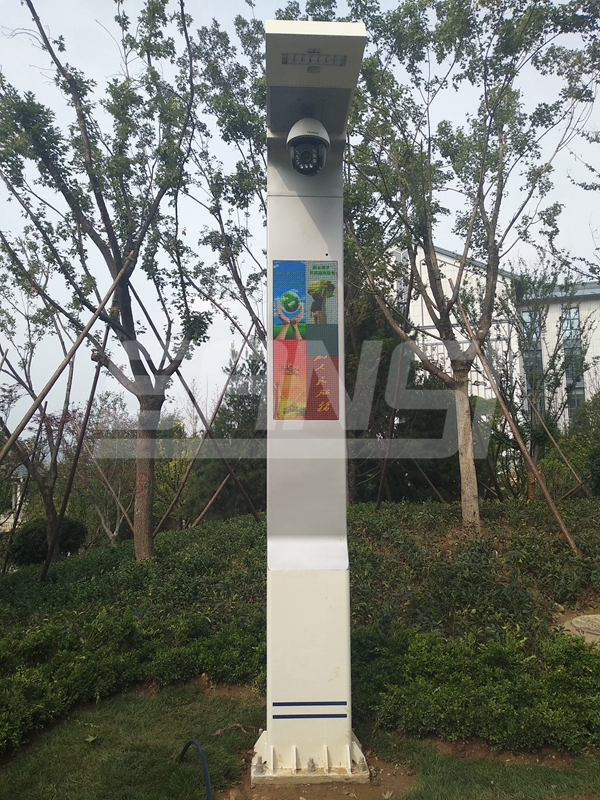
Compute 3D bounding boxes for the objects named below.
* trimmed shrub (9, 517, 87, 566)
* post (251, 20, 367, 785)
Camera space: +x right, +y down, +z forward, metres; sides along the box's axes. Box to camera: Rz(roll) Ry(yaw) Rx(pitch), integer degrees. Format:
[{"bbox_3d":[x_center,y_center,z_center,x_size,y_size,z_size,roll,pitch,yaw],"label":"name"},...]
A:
[{"bbox_3d":[-3.572,2.009,8.500,1.040,0.740,1.020,2,-7,-22],"label":"trimmed shrub"},{"bbox_3d":[0.048,0.119,2.665,0.524,3.165,0.956,0,-5,-3],"label":"post"}]

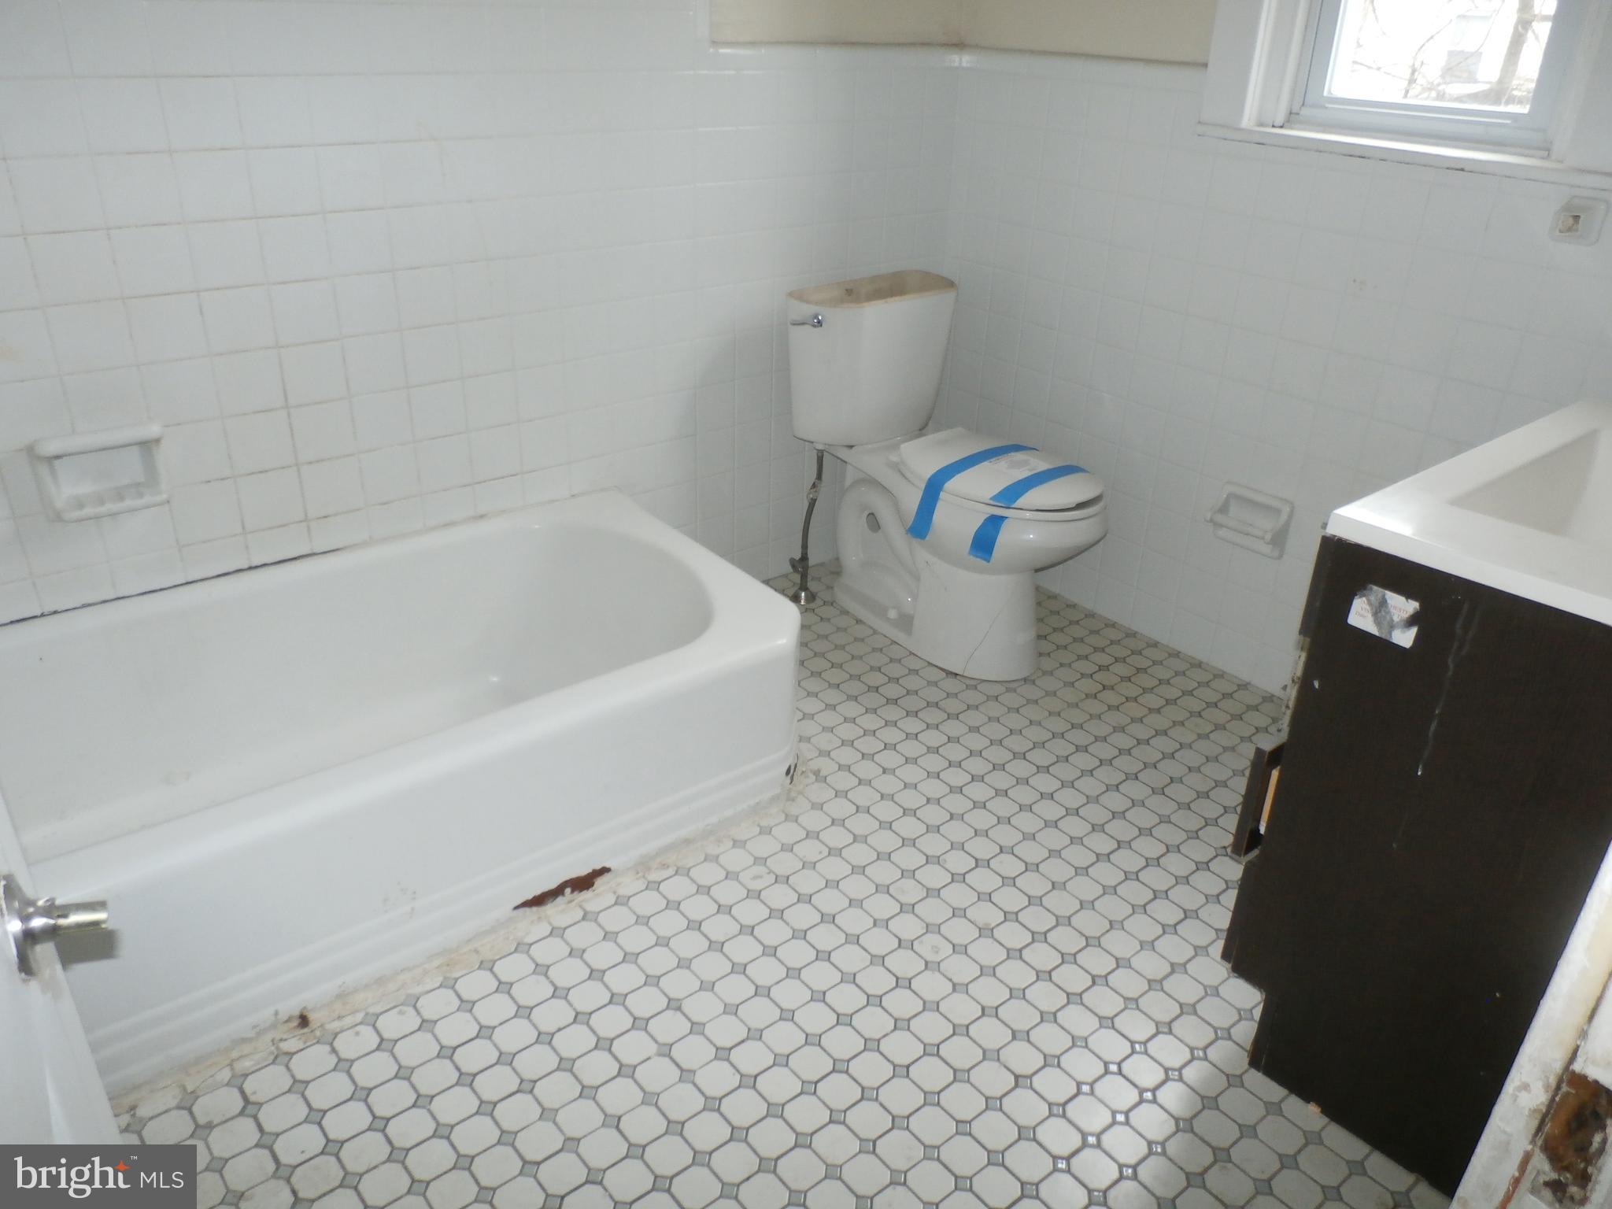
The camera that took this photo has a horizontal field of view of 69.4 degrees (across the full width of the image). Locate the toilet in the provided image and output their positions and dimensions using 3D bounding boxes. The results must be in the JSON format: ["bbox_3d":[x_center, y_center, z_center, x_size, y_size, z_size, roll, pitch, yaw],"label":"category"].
[{"bbox_3d":[0.324,-0.286,2.638,0.454,0.738,0.735,-19,34,-35],"label":"toilet"}]

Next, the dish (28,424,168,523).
[{"bbox_3d":[-1.145,-0.217,1.906,0.180,0.138,0.065,-19,34,-35],"label":"dish"}]

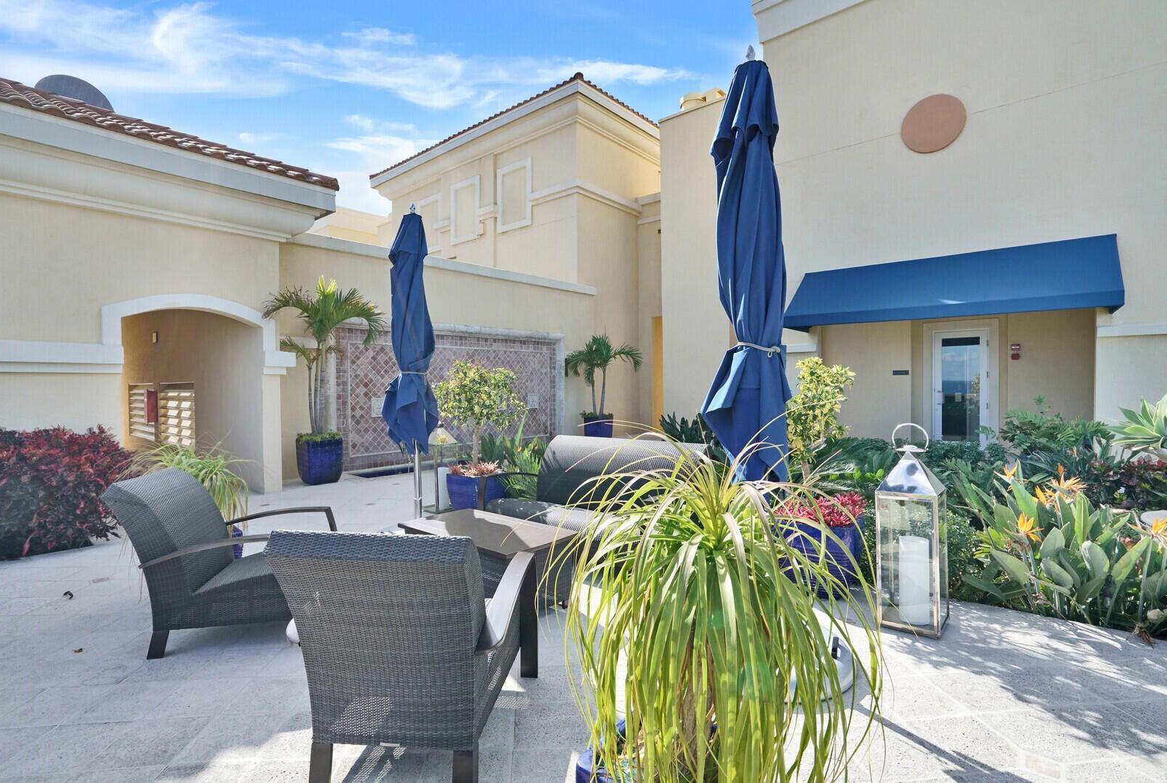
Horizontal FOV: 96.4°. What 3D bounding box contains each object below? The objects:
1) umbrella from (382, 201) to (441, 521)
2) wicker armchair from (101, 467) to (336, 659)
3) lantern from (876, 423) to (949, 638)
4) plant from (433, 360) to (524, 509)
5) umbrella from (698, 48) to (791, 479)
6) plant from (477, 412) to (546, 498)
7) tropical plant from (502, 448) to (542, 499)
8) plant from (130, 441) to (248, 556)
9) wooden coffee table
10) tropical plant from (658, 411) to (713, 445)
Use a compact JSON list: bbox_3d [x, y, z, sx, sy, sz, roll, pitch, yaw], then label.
[{"bbox_3d":[-1.500,-0.120,4.550,0.500,2.980,0.500,0,1,-18],"label":"umbrella"},{"bbox_3d":[-2.043,0.927,3.014,0.970,0.890,0.760,0,1,-11],"label":"wicker armchair"},{"bbox_3d":[1.916,0.765,3.030,0.300,1.160,0.300,1,1,44],"label":"lantern"},{"bbox_3d":[-1.069,0.503,5.335,0.920,1.640,0.920,0,1,0],"label":"plant"},{"bbox_3d":[0.865,-0.194,2.596,0.450,2.950,0.450,0,1,0],"label":"umbrella"},{"bbox_3d":[-0.751,0.753,5.581,0.780,1.020,0.750,0,1,0],"label":"plant"},{"bbox_3d":[-0.630,1.000,5.900,0.660,0.700,0.660,0,1,0],"label":"tropical plant"},{"bbox_3d":[-2.866,0.867,3.822,0.720,1.000,0.720,-1,1,-37],"label":"plant"},{"bbox_3d":[-0.632,1.126,3.394,1.030,0.470,0.580,1,1,39],"label":"wooden coffee table"},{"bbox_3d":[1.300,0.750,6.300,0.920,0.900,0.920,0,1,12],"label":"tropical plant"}]

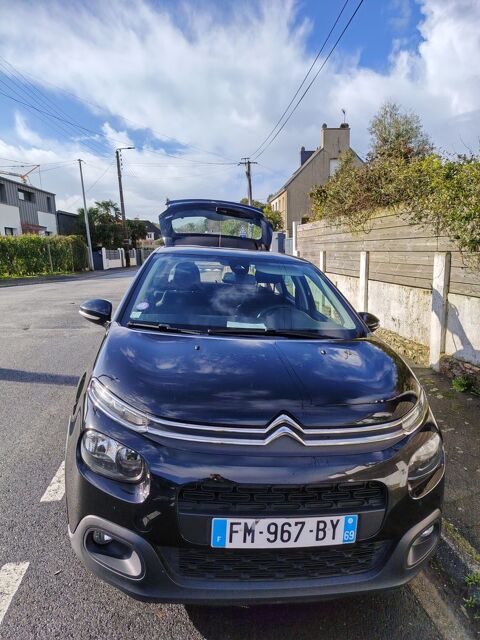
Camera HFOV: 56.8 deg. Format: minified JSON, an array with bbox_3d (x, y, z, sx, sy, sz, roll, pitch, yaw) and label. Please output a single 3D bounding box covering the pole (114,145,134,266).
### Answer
[{"bbox_3d":[-8.097,-7.944,31.861,1.200,8.400,0.350,-2,12,0],"label":"pole"}]

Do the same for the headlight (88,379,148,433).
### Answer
[{"bbox_3d":[-0.486,0.323,1.742,0.280,0.120,0.350,2,8,-8],"label":"headlight"}]

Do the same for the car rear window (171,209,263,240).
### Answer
[{"bbox_3d":[-0.263,-1.053,4.985,1.080,0.340,0.440,2,8,-8],"label":"car rear window"}]

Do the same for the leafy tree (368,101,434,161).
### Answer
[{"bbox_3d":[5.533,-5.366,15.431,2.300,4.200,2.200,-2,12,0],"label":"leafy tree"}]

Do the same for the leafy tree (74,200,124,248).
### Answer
[{"bbox_3d":[-10.839,-6.907,34.472,3.700,4.600,3.500,-2,12,0],"label":"leafy tree"}]

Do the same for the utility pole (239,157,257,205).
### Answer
[{"bbox_3d":[0.732,-8.985,35.820,1.400,8.000,0.400,-2,12,0],"label":"utility pole"}]

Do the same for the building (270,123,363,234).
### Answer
[{"bbox_3d":[7.155,-10.739,38.913,8.000,10.000,10.000,-3,12,-3],"label":"building"}]

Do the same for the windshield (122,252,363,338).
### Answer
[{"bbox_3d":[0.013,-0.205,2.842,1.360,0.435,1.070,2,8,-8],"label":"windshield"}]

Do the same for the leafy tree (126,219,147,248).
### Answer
[{"bbox_3d":[-8.656,-6.850,37.338,1.800,3.300,1.800,-2,12,0],"label":"leafy tree"}]

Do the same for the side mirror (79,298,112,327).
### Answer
[{"bbox_3d":[-0.915,-0.060,2.833,0.225,0.165,0.200,2,8,-8],"label":"side mirror"}]

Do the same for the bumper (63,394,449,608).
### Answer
[{"bbox_3d":[0.127,0.706,1.800,1.740,0.635,0.600,2,8,-8],"label":"bumper"}]

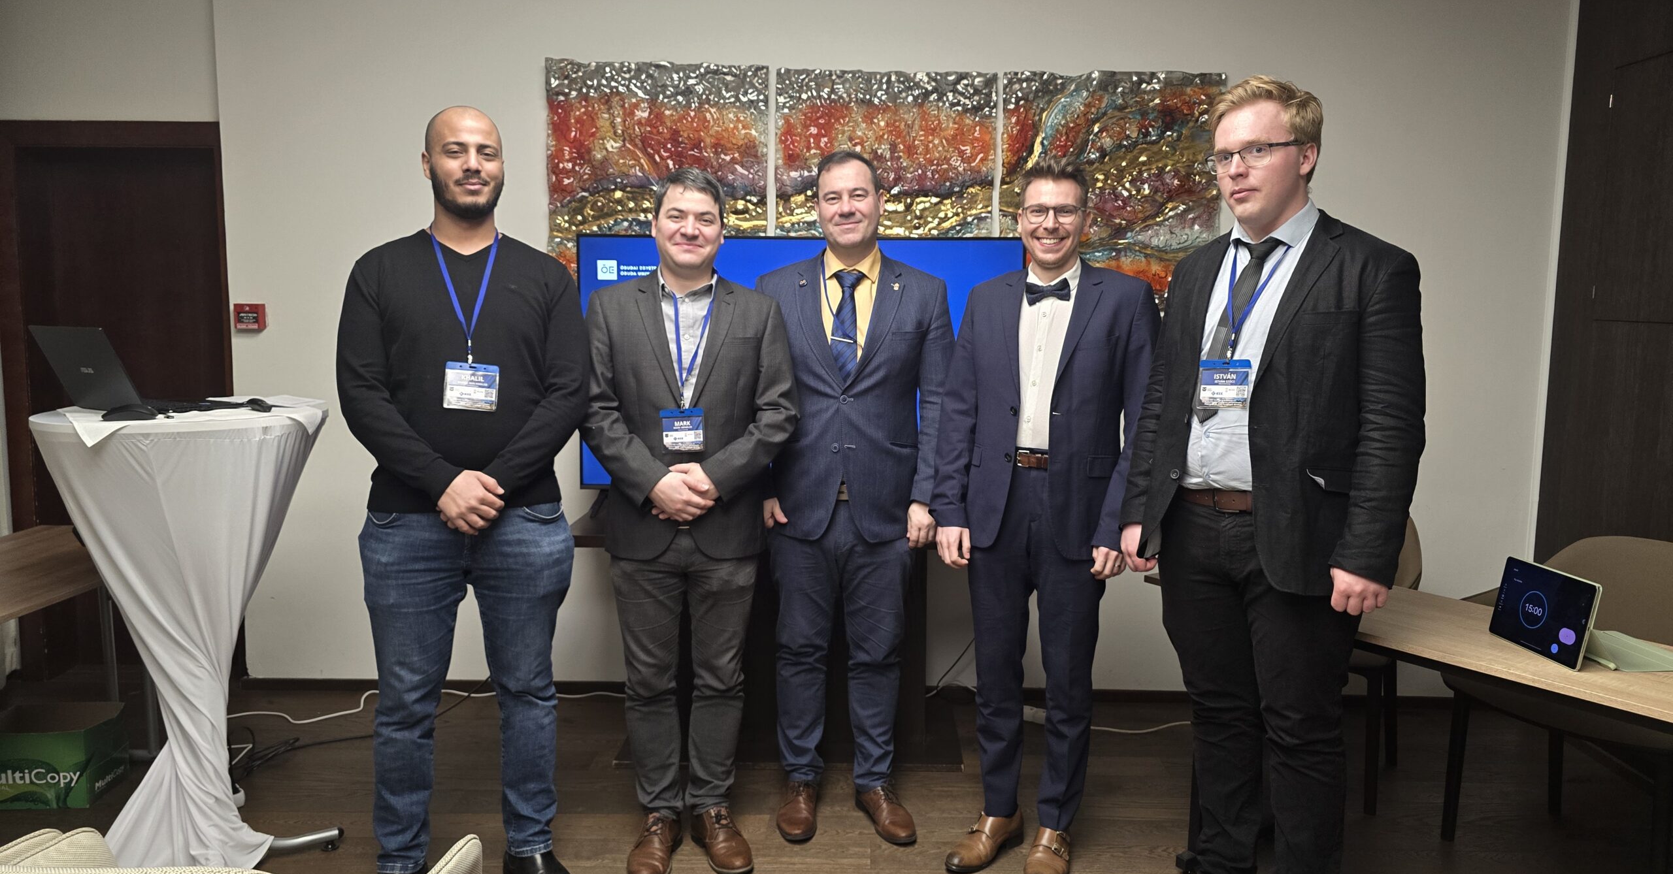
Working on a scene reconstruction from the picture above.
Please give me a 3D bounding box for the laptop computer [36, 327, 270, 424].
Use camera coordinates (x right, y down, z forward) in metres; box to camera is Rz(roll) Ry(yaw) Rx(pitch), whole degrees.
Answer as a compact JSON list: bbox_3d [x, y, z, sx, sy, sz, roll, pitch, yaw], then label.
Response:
[{"bbox_3d":[-1.671,-0.167,2.675,0.345,0.210,0.325,5,7,33],"label":"laptop computer"}]

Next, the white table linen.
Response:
[{"bbox_3d":[-1.621,0.489,2.826,0.637,1.120,0.637,1,6,0],"label":"white table linen"}]

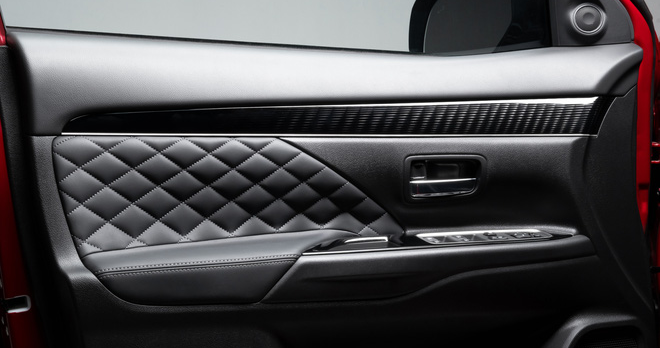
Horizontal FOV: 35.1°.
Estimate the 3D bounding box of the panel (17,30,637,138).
[{"bbox_3d":[0.042,-0.125,1.508,0.965,0.138,0.115,-1,10,-23],"label":"panel"}]

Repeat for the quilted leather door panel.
[{"bbox_3d":[-0.113,0.053,1.396,0.495,0.200,0.105,-1,10,-23],"label":"quilted leather door panel"}]

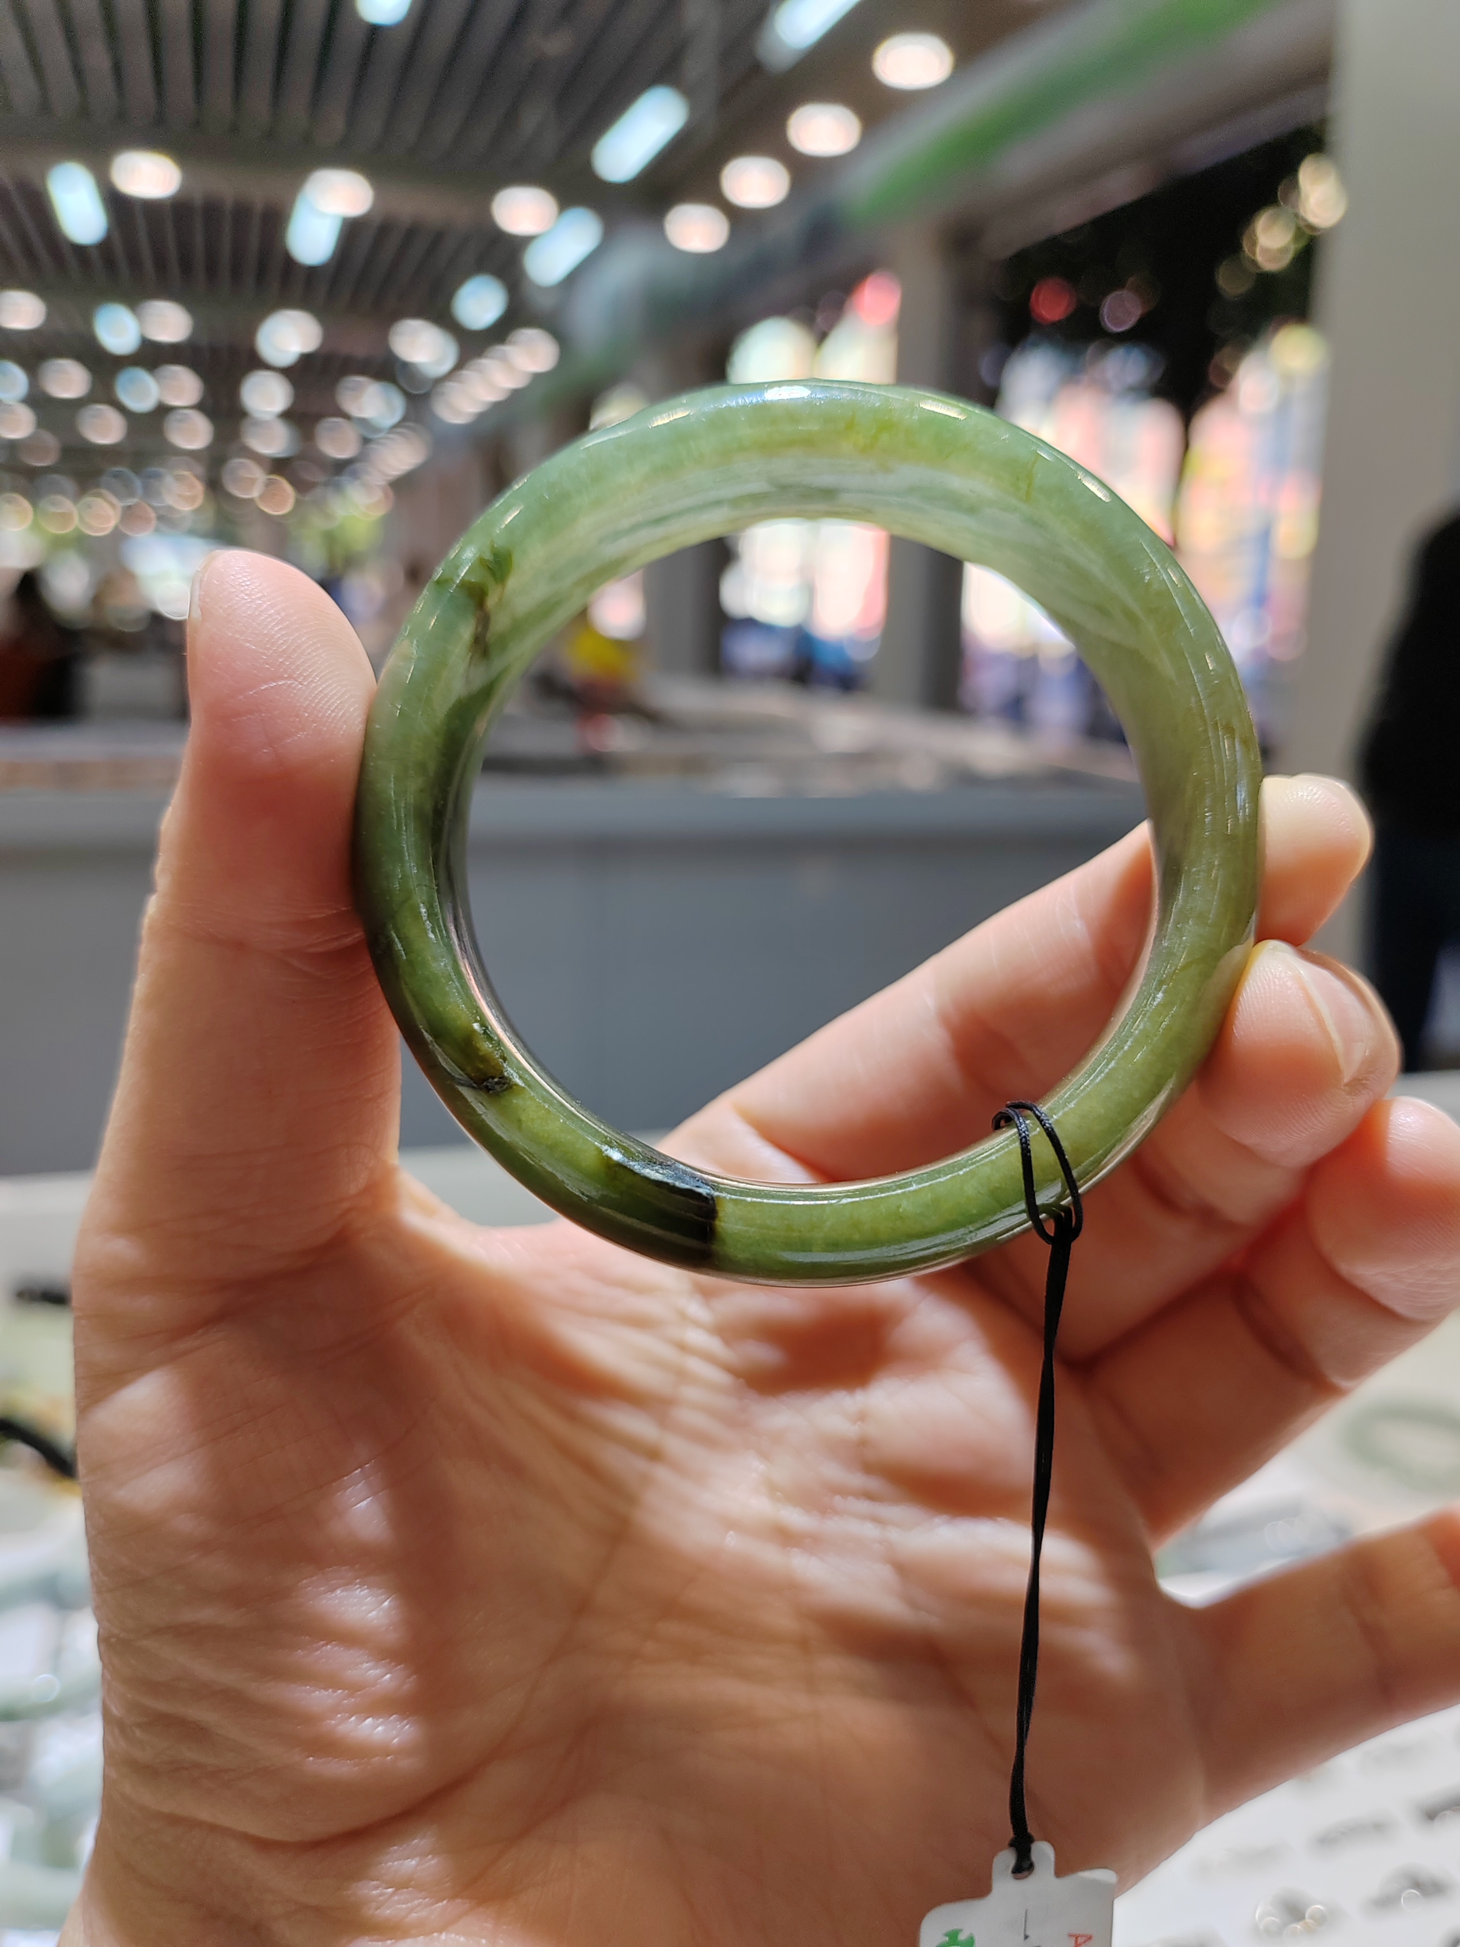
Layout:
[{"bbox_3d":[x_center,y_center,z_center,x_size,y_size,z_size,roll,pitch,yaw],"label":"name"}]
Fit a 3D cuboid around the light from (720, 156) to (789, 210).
[{"bbox_3d":[0.128,-4.039,7.755,0.180,0.060,0.180,-4,15,-18],"label":"light"}]

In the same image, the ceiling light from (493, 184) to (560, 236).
[{"bbox_3d":[-1.138,-4.227,8.415,0.180,0.060,0.180,-4,15,-18],"label":"ceiling light"}]

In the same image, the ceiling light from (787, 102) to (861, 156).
[{"bbox_3d":[0.421,-3.800,6.836,0.180,0.060,0.180,-4,15,-18],"label":"ceiling light"}]

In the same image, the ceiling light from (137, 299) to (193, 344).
[{"bbox_3d":[-4.570,-5.257,12.250,0.180,0.060,0.180,-4,15,-18],"label":"ceiling light"}]

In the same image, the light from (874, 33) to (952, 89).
[{"bbox_3d":[0.714,-3.561,5.916,0.180,0.060,0.180,-4,15,-18],"label":"light"}]

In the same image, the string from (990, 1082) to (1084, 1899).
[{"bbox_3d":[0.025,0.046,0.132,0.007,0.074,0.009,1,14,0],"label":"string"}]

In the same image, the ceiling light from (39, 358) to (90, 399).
[{"bbox_3d":[-6.988,-6.237,15.947,0.180,0.060,0.180,-4,15,-18],"label":"ceiling light"}]

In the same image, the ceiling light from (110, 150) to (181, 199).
[{"bbox_3d":[-2.996,-4.096,7.790,0.180,0.060,0.180,-4,15,-18],"label":"ceiling light"}]

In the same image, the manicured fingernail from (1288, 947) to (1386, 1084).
[{"bbox_3d":[0.051,0.004,0.127,0.004,0.011,0.011,-22,-2,38],"label":"manicured fingernail"}]

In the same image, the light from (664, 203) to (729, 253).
[{"bbox_3d":[-0.193,-4.301,8.764,0.180,0.060,0.180,-4,15,-18],"label":"light"}]

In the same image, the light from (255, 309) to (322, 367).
[{"bbox_3d":[-3.675,-5.363,12.718,0.180,0.060,0.180,-4,15,-18],"label":"light"}]

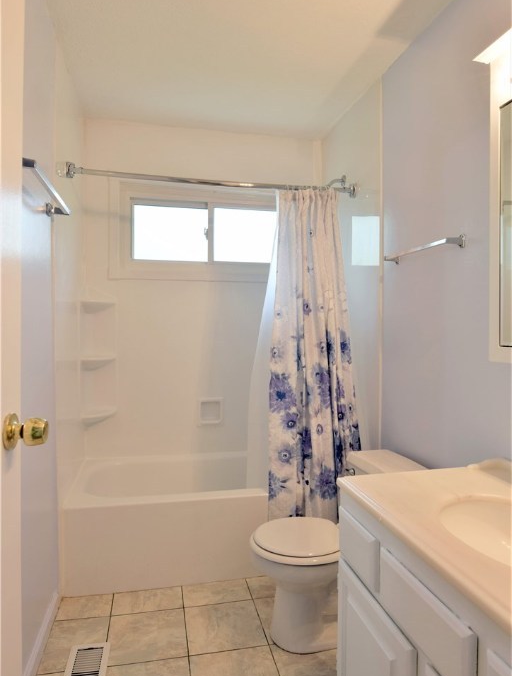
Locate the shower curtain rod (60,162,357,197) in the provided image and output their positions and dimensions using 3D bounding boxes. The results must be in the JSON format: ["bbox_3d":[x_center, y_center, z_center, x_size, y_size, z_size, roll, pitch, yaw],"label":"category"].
[{"bbox_3d":[-0.165,-0.809,2.310,1.513,0.065,0.065,-1,1,-15],"label":"shower curtain rod"}]

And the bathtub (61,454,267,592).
[{"bbox_3d":[-0.217,0.979,2.554,1.510,0.418,0.733,0,1,-12],"label":"bathtub"}]

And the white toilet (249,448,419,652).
[{"bbox_3d":[0.329,0.867,1.861,0.712,0.672,0.441,0,1,-12],"label":"white toilet"}]

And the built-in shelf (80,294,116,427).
[{"bbox_3d":[-0.914,0.138,2.638,0.185,0.763,0.200,0,1,-12],"label":"built-in shelf"}]

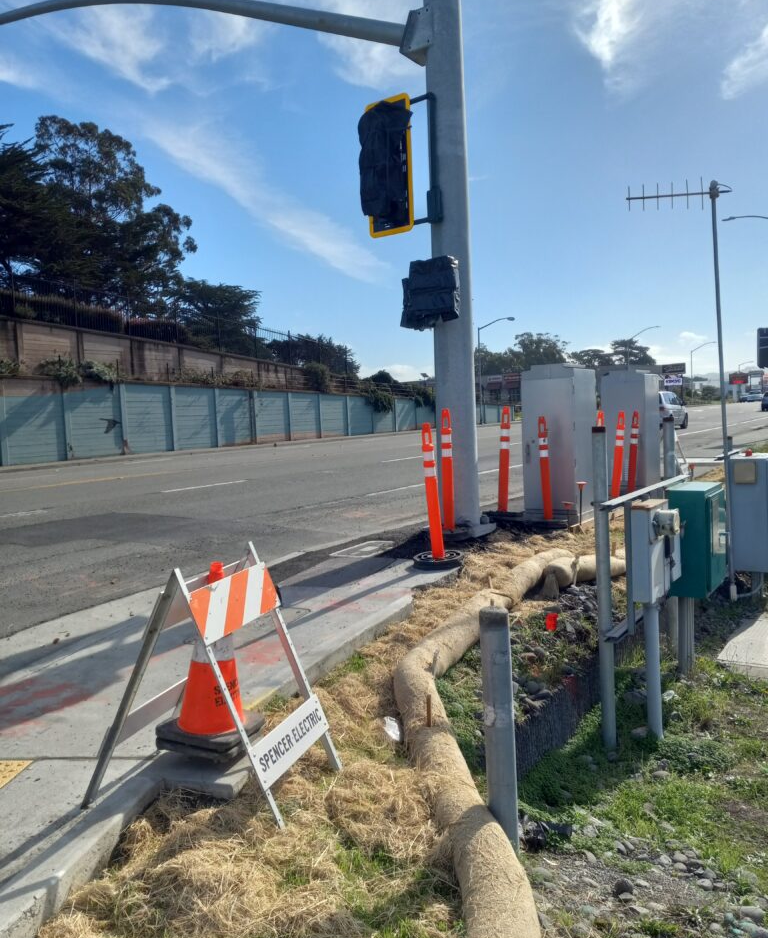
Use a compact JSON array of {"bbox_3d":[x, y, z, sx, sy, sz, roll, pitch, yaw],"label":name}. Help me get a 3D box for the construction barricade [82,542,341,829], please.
[{"bbox_3d":[-0.625,0.765,3.060,0.770,0.880,0.610,0,3,16],"label":"construction barricade"}]

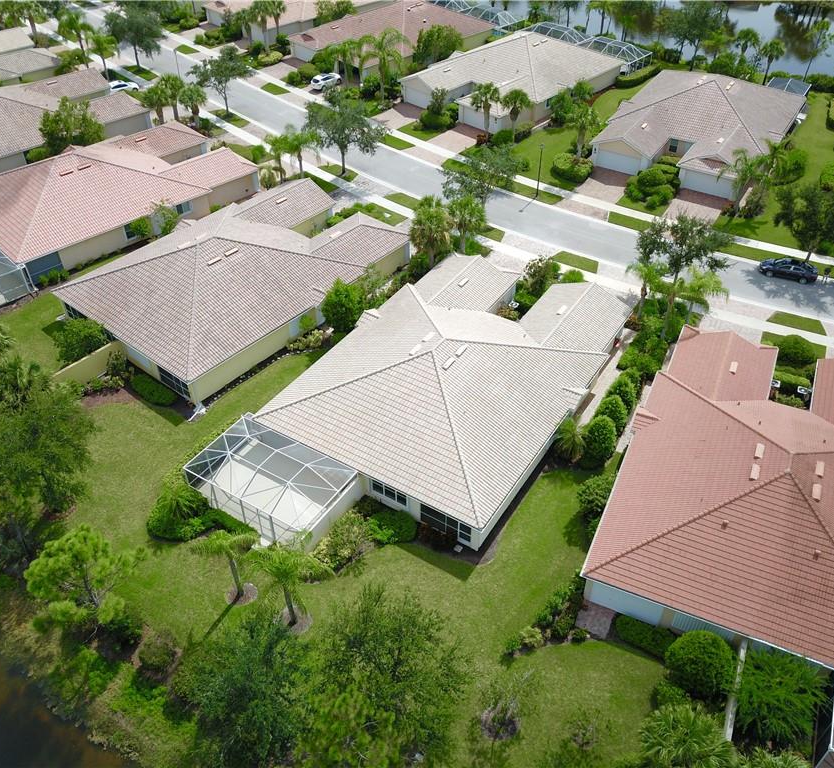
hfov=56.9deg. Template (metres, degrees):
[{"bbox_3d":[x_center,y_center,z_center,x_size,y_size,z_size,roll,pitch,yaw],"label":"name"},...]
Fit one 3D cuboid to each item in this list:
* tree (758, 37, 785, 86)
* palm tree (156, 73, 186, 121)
[{"bbox_3d":[45.105,-41.073,98.927,3.160,6.000,3.160,17,44,18],"label":"tree"},{"bbox_3d":[-28.123,-32.705,88.709,3.150,5.710,3.150,-11,43,-13],"label":"palm tree"}]

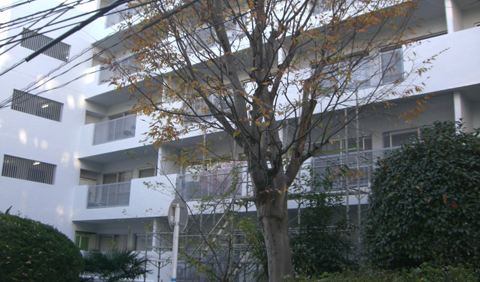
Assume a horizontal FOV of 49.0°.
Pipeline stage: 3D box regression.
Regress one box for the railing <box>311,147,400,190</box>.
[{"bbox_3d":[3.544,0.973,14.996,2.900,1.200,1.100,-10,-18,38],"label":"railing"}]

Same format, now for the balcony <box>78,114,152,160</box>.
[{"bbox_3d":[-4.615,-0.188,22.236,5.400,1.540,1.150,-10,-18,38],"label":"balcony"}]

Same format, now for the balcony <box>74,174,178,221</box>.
[{"bbox_3d":[-4.359,2.441,21.293,6.280,1.520,1.150,-10,-18,38],"label":"balcony"}]

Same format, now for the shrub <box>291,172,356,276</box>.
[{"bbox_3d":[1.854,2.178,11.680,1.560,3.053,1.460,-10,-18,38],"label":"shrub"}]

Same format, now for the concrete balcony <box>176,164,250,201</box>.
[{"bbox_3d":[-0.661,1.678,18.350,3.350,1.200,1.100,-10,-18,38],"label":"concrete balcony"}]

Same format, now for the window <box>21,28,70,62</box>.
[{"bbox_3d":[-8.416,-4.092,22.820,0.200,0.840,2.230,-10,-18,38],"label":"window"}]

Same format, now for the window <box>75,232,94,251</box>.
[{"bbox_3d":[-6.800,4.437,22.988,0.120,0.880,1.030,-10,-18,38],"label":"window"}]

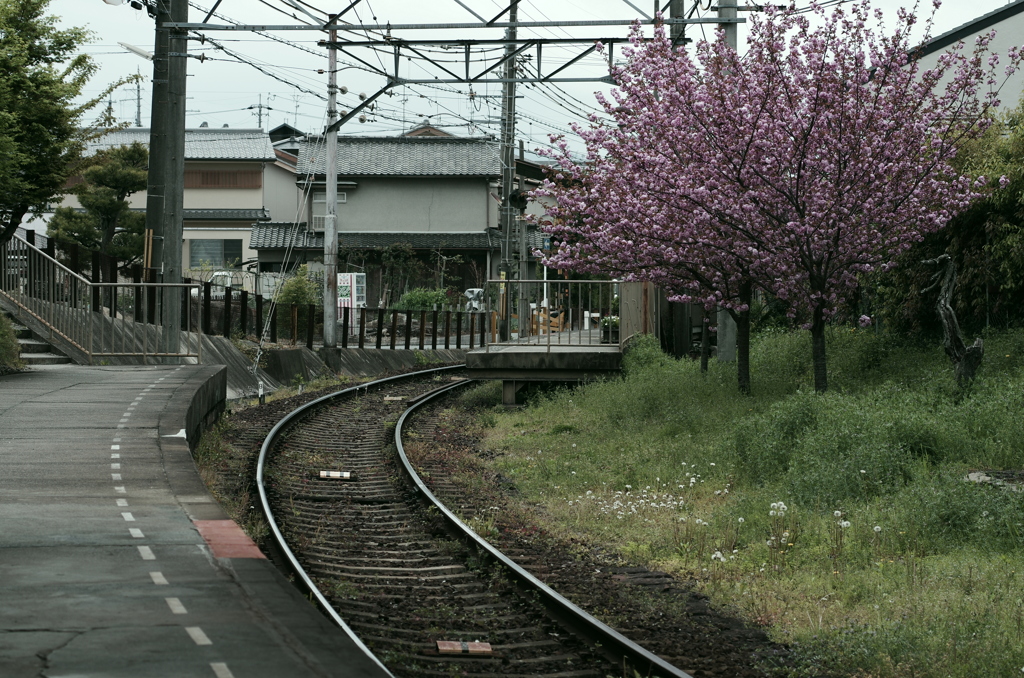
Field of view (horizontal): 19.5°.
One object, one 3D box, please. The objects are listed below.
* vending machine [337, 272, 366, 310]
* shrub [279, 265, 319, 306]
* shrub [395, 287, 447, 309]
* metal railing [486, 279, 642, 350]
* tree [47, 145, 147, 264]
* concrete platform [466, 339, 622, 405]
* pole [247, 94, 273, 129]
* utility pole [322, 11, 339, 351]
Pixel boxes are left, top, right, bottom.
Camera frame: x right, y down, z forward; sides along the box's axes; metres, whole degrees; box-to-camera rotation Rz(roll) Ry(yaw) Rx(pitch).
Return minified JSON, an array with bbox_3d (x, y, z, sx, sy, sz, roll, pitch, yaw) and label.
[{"bbox_3d":[-4.632,-0.987,86.000,0.580,1.830,0.850,1,1,23],"label":"vending machine"},{"bbox_3d":[-5.575,-0.955,78.000,1.100,2.000,1.100,0,1,0],"label":"shrub"},{"bbox_3d":[-2.610,-1.098,85.000,1.500,0.820,1.100,0,1,0],"label":"shrub"},{"bbox_3d":[0.651,-0.329,44.600,2.100,1.070,0.100,0,1,-4],"label":"metal railing"},{"bbox_3d":[-9.366,-2.567,68.000,2.500,3.850,2.400,0,1,0],"label":"tree"},{"bbox_3d":[0.905,0.521,47.987,2.350,0.820,8.000,0,1,6],"label":"concrete platform"},{"bbox_3d":[-19.871,-13.182,235.146,1.900,12.200,0.600,0,1,-5],"label":"pole"},{"bbox_3d":[-3.456,-3.003,57.000,0.270,6.380,0.270,0,1,0],"label":"utility pole"}]

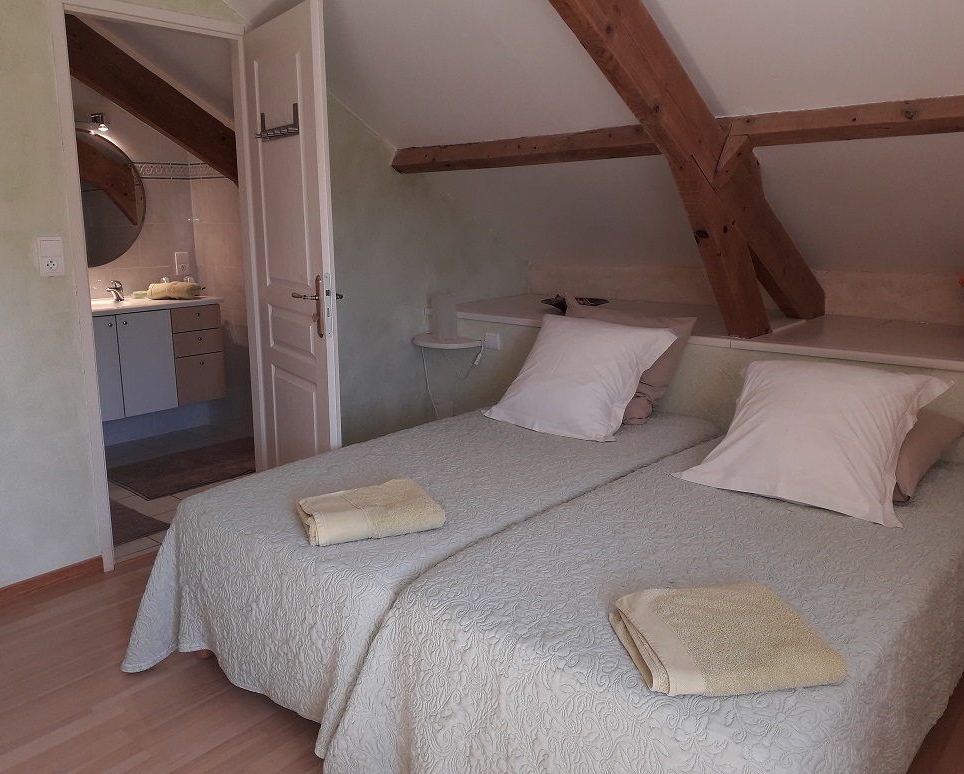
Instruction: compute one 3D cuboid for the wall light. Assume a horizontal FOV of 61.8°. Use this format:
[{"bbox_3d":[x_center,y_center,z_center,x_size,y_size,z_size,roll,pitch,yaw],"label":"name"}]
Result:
[{"bbox_3d":[-2.186,-1.472,4.478,0.110,0.110,0.190,10,15,40],"label":"wall light"}]

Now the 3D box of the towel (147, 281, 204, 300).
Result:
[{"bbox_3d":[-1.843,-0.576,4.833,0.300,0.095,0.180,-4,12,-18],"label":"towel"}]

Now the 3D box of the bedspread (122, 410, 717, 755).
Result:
[{"bbox_3d":[-0.056,0.494,2.818,1.024,0.487,1.937,10,15,40],"label":"bedspread"}]

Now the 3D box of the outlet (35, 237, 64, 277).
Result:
[{"bbox_3d":[-1.495,-0.451,2.796,0.015,0.136,0.081,10,15,40],"label":"outlet"}]

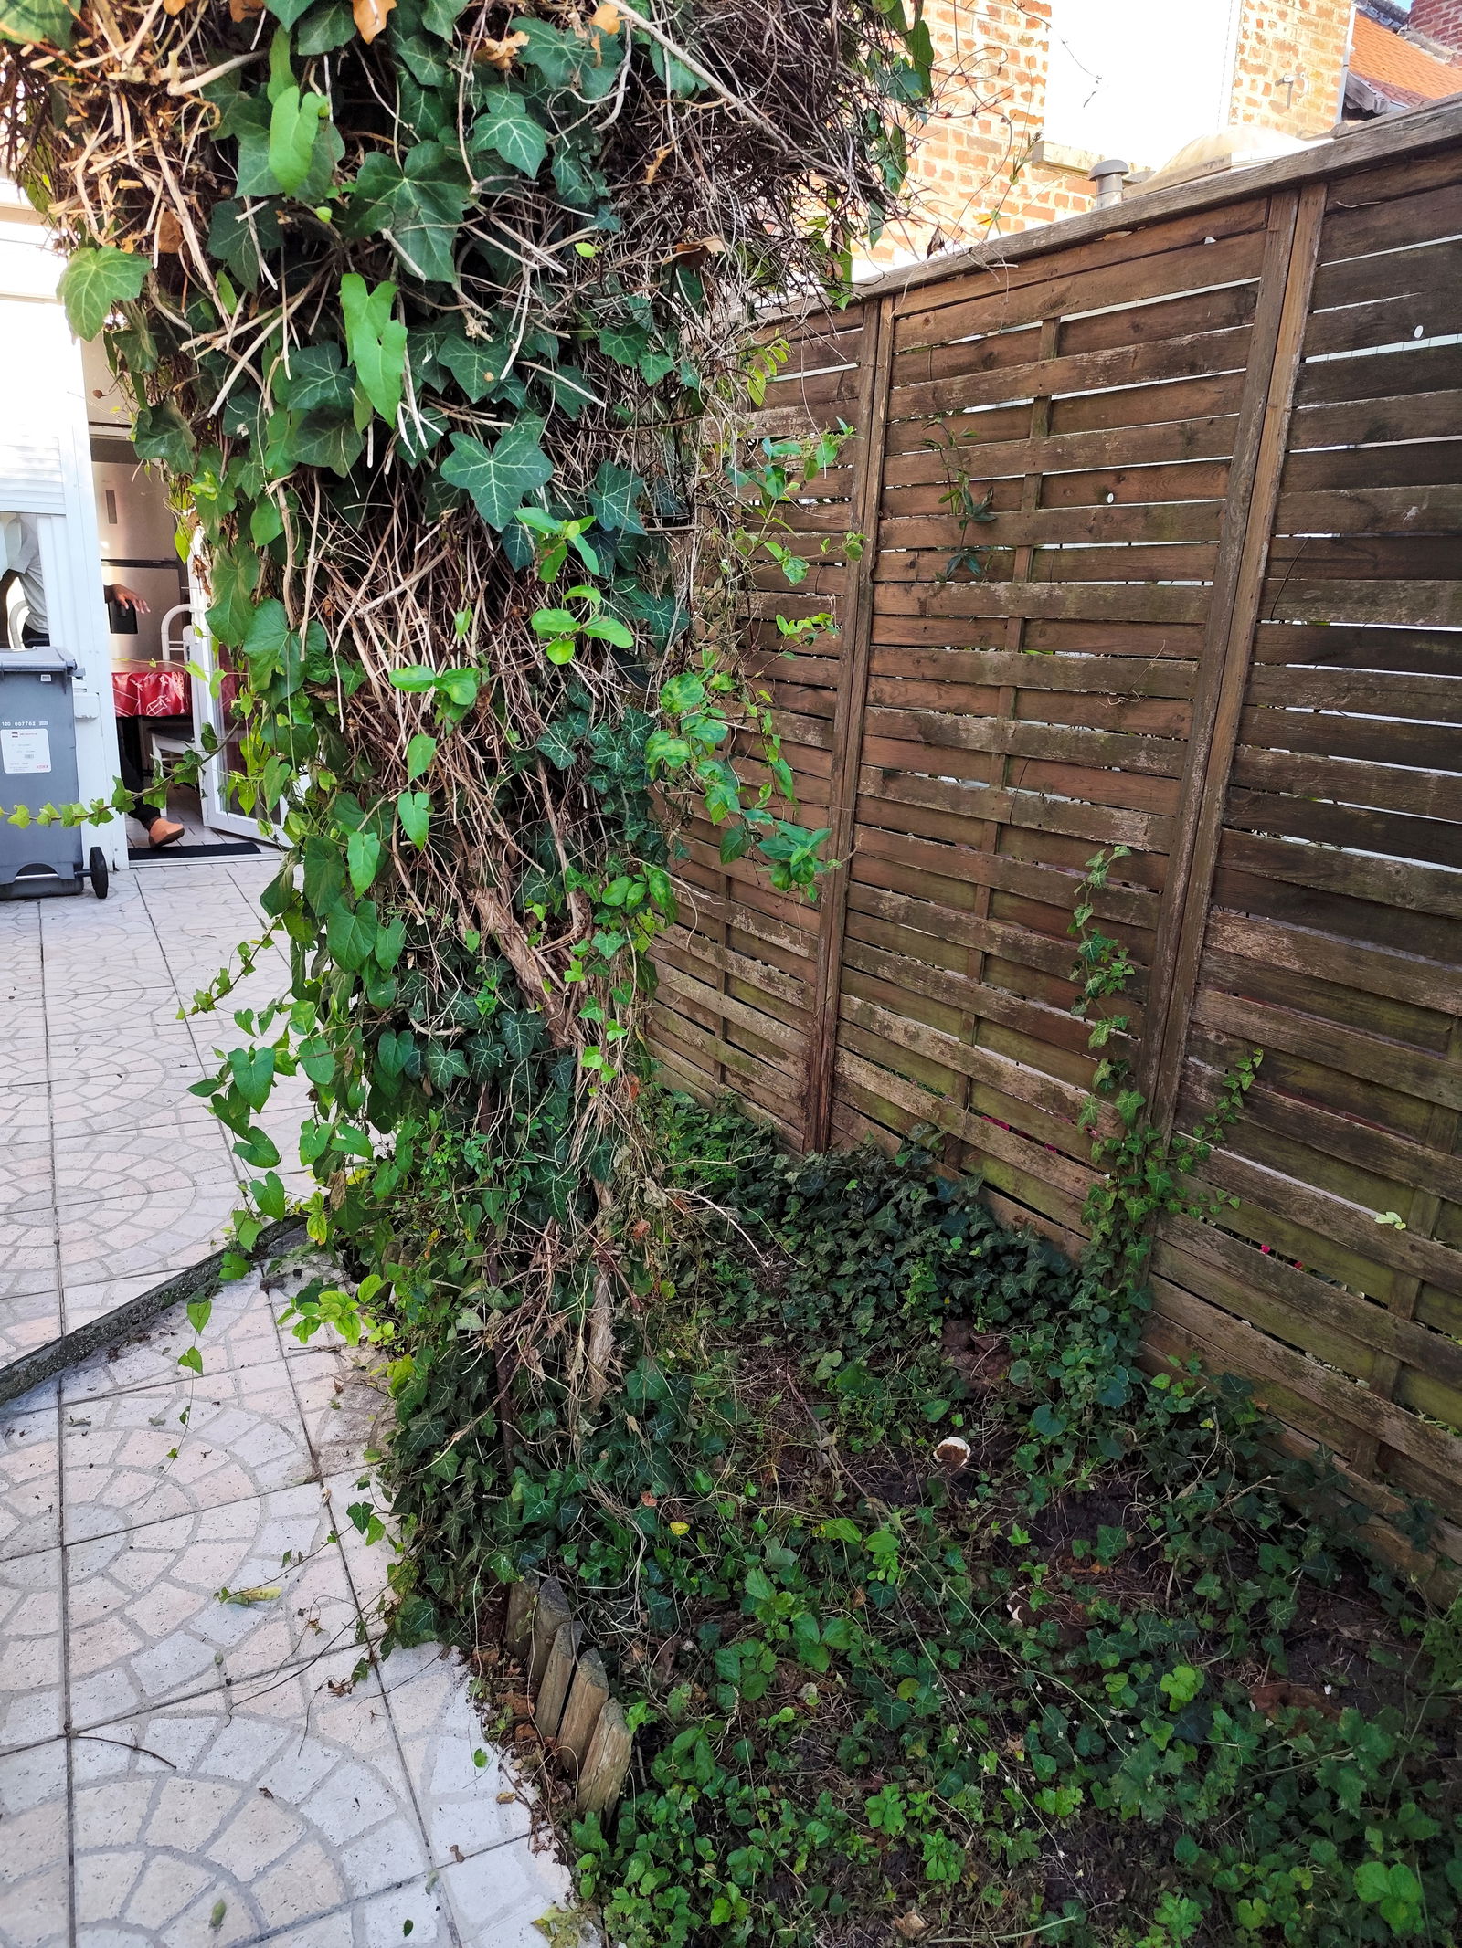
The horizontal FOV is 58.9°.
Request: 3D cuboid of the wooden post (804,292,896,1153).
[{"bbox_3d":[0.264,-0.452,2.740,0.060,1.810,0.088,-7,18,-34],"label":"wooden post"}]

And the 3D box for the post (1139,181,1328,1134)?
[{"bbox_3d":[0.759,-0.266,2.035,0.060,1.750,0.088,-7,18,-34],"label":"post"}]

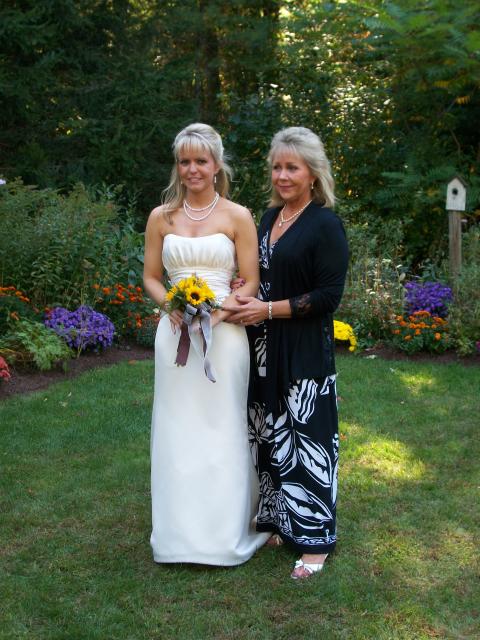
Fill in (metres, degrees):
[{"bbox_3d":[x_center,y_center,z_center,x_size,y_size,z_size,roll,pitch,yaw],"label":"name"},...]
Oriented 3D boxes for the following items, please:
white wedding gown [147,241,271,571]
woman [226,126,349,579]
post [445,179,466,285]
[{"bbox_3d":[-0.115,0.284,4.016,0.470,1.270,0.500,2,9,12],"label":"white wedding gown"},{"bbox_3d":[0.185,0.092,3.917,0.480,1.680,0.460,7,11,38],"label":"woman"},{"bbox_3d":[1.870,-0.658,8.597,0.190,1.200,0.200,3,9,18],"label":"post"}]

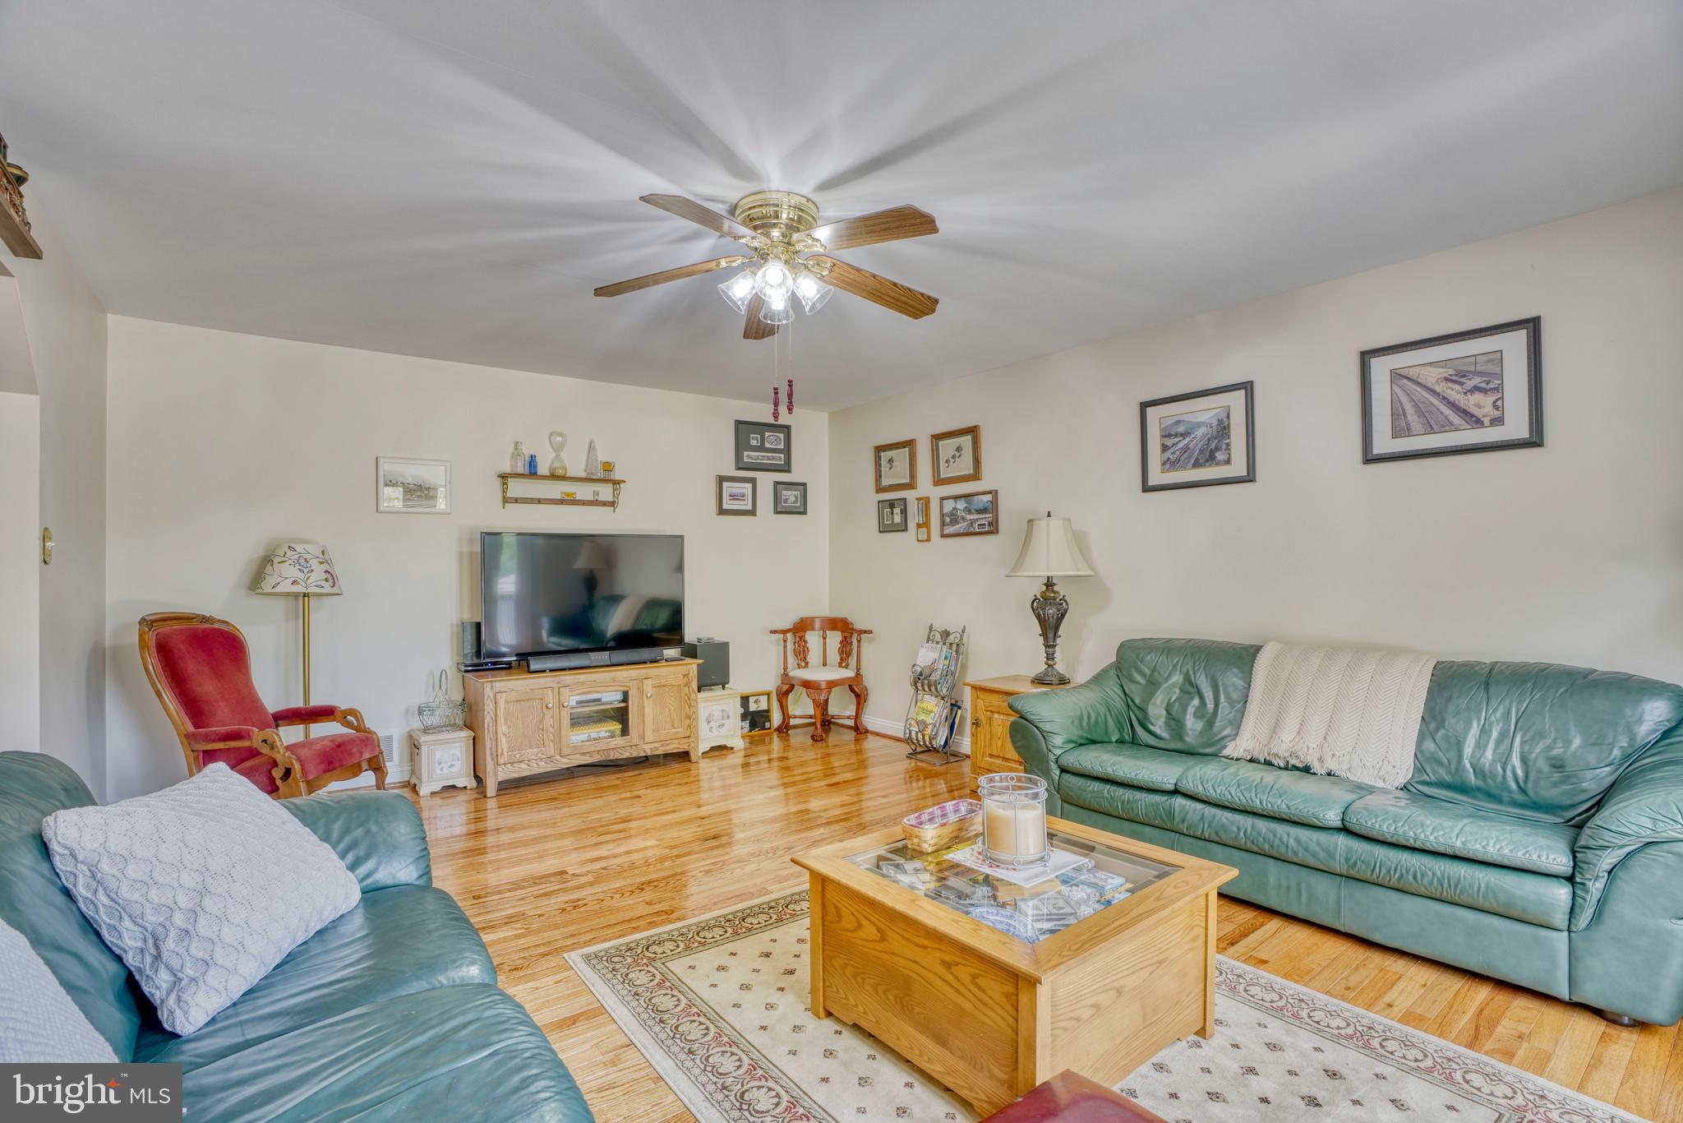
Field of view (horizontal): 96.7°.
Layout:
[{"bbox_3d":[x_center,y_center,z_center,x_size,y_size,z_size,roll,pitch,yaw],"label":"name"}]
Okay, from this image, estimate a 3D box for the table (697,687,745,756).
[{"bbox_3d":[-0.894,1.069,5.028,0.370,0.380,0.320,0,0,-35],"label":"table"}]

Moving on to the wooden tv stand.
[{"bbox_3d":[-1.525,0.944,4.512,1.300,0.630,0.480,0,0,-35],"label":"wooden tv stand"}]

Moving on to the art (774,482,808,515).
[{"bbox_3d":[-0.384,-0.479,5.709,0.303,0.246,0.025,0,0,-35],"label":"art"}]

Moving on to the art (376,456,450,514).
[{"bbox_3d":[-2.309,-0.406,4.047,0.351,0.291,0.023,0,0,-36],"label":"art"}]

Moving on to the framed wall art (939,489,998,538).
[{"bbox_3d":[0.808,-0.298,4.778,0.025,0.279,0.481,0,0,-39],"label":"framed wall art"}]

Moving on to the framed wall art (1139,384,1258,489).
[{"bbox_3d":[1.718,-0.590,3.638,0.030,0.466,0.556,0,0,-39],"label":"framed wall art"}]

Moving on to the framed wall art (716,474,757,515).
[{"bbox_3d":[-0.758,-0.476,5.450,0.327,0.282,0.025,0,0,-35],"label":"framed wall art"}]

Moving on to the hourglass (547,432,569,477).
[{"bbox_3d":[-1.669,-0.635,4.412,0.101,0.262,0.101,0,0,-36],"label":"hourglass"}]

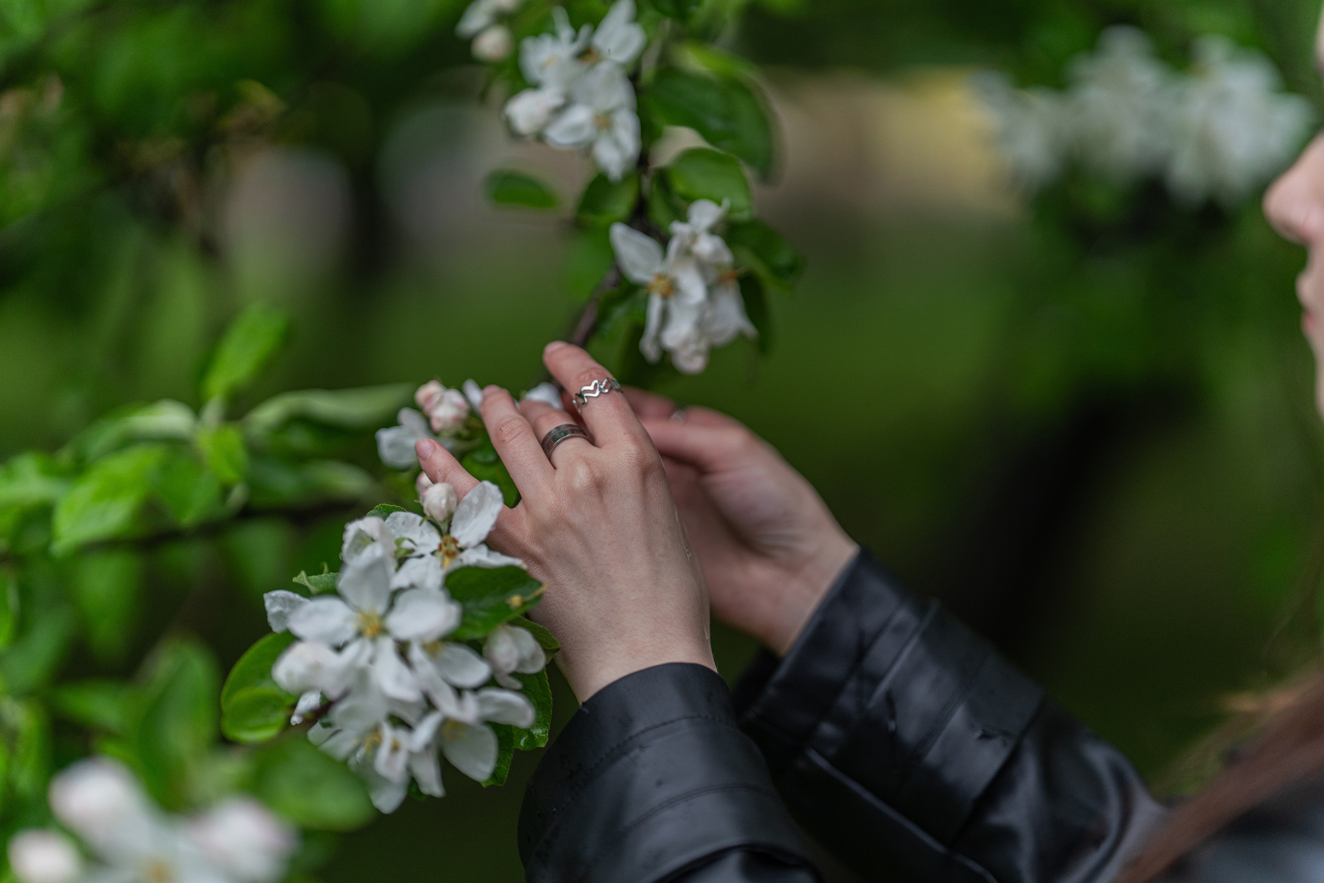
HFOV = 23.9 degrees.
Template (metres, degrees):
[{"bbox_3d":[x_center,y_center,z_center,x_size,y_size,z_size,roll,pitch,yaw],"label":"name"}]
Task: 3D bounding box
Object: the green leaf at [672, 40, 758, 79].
[{"bbox_3d":[0.023,-0.158,1.300,0.040,0.012,0.024,15,30,8],"label":"green leaf"}]

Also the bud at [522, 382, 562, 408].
[{"bbox_3d":[-0.044,-0.016,1.150,0.015,0.012,0.012,0,5,0],"label":"bud"}]

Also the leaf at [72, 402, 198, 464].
[{"bbox_3d":[-0.218,-0.004,1.290,0.052,0.026,0.025,0,6,0],"label":"leaf"}]

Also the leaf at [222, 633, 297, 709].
[{"bbox_3d":[-0.140,0.080,1.090,0.027,0.027,0.016,0,5,0],"label":"leaf"}]

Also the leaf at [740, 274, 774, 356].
[{"bbox_3d":[0.039,-0.052,1.285,0.017,0.034,0.018,-1,6,-11],"label":"leaf"}]

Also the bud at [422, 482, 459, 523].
[{"bbox_3d":[-0.083,0.022,1.160,0.014,0.017,0.014,-5,6,0],"label":"bud"}]

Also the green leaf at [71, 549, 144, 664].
[{"bbox_3d":[-0.252,0.075,1.420,0.032,0.056,0.012,-1,-20,-6],"label":"green leaf"}]

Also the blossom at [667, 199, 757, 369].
[{"bbox_3d":[0.018,-0.059,1.175,0.035,0.064,0.035,0,5,0],"label":"blossom"}]

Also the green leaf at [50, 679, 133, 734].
[{"bbox_3d":[-0.213,0.099,1.170,0.032,0.021,0.018,0,5,0],"label":"green leaf"}]

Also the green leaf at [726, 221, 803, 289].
[{"bbox_3d":[0.043,-0.077,1.285,0.032,0.029,0.018,-1,6,-11],"label":"green leaf"}]

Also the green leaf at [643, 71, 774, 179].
[{"bbox_3d":[0.019,-0.128,1.260,0.034,0.058,0.018,-49,-6,-36],"label":"green leaf"}]

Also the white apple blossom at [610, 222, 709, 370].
[{"bbox_3d":[-0.001,-0.059,1.270,0.040,0.060,0.038,2,6,14],"label":"white apple blossom"}]

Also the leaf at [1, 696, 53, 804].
[{"bbox_3d":[-0.236,0.115,1.160,0.018,0.040,0.018,0,5,0],"label":"leaf"}]

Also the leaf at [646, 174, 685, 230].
[{"bbox_3d":[0.002,-0.098,1.280,0.018,0.023,0.014,2,6,17],"label":"leaf"}]

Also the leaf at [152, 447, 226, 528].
[{"bbox_3d":[-0.197,0.019,1.300,0.031,0.034,0.015,0,6,0],"label":"leaf"}]

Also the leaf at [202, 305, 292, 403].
[{"bbox_3d":[-0.184,-0.039,1.380,0.025,0.054,0.012,34,-2,35],"label":"leaf"}]

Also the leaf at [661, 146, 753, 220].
[{"bbox_3d":[0.019,-0.105,1.280,0.037,0.030,0.016,0,6,0],"label":"leaf"}]

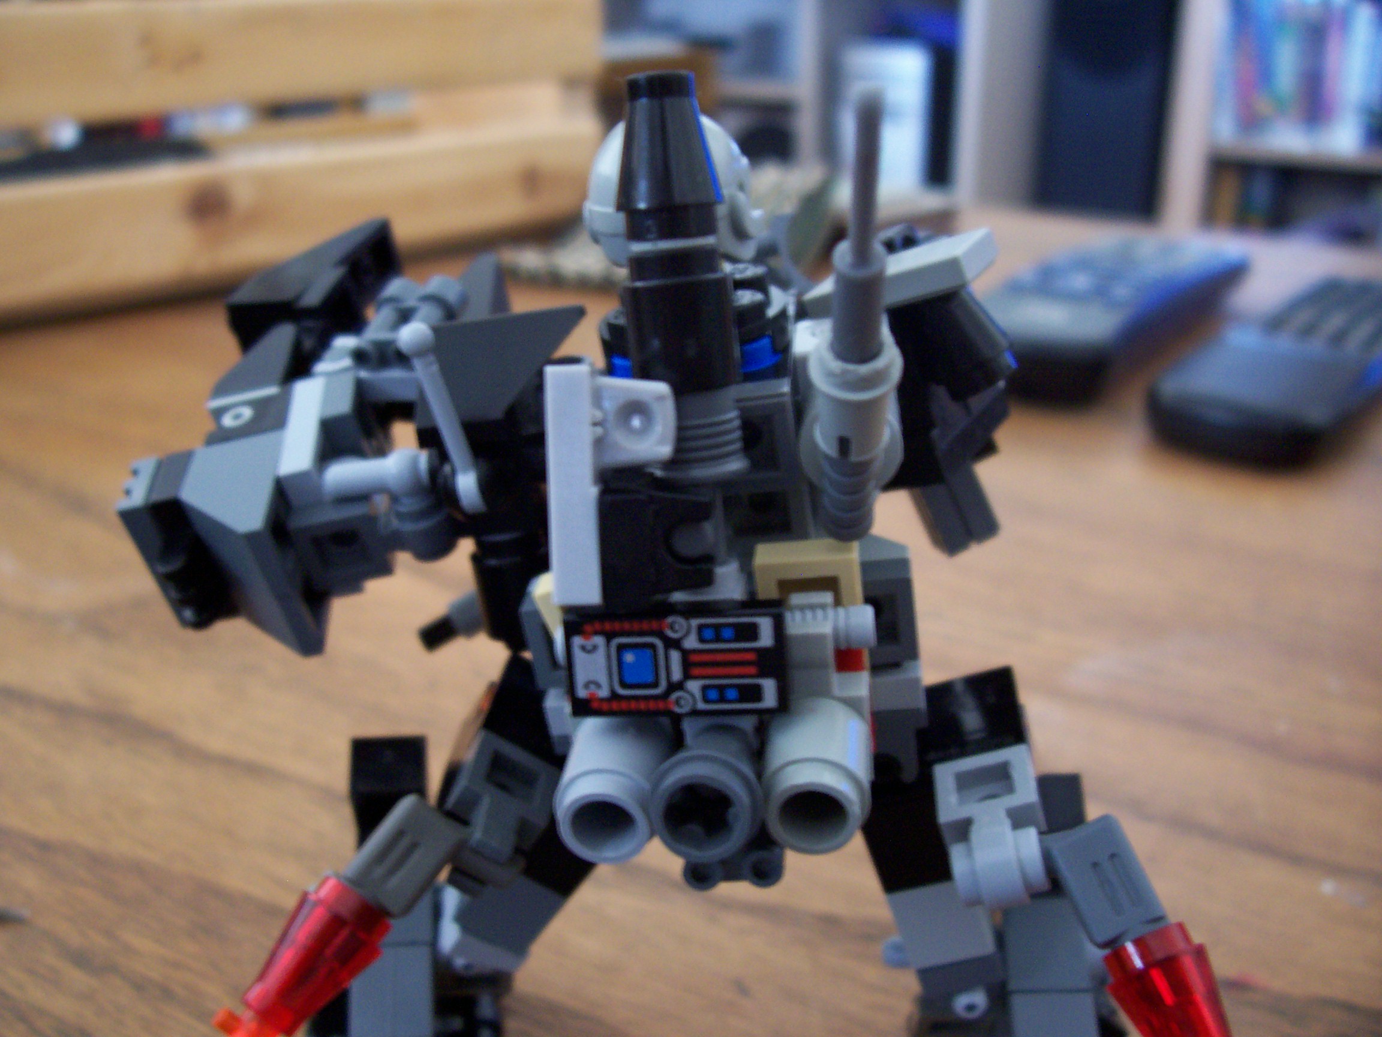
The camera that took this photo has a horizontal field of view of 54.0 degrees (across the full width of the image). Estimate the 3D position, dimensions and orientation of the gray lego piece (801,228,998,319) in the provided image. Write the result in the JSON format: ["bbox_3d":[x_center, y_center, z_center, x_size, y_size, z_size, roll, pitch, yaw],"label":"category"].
[{"bbox_3d":[0.019,-0.022,0.124,0.016,0.003,0.008,-10,25,37],"label":"gray lego piece"}]

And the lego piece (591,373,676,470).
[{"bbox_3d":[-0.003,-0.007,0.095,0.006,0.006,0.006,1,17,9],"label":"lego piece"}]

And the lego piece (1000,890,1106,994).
[{"bbox_3d":[0.035,0.041,0.135,0.008,0.009,0.008,-4,6,12],"label":"lego piece"}]

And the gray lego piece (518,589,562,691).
[{"bbox_3d":[-0.009,0.009,0.118,0.008,0.008,0.009,-6,27,9],"label":"gray lego piece"}]

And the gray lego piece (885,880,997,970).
[{"bbox_3d":[0.024,0.038,0.133,0.008,0.009,0.008,-17,23,10],"label":"gray lego piece"}]

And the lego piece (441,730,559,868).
[{"bbox_3d":[-0.017,0.024,0.118,0.008,0.009,0.006,25,20,-5],"label":"lego piece"}]

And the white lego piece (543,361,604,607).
[{"bbox_3d":[-0.007,-0.003,0.094,0.003,0.016,0.008,1,17,9],"label":"white lego piece"}]

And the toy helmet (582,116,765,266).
[{"bbox_3d":[-0.002,-0.028,0.118,0.014,0.013,0.014,2,20,20],"label":"toy helmet"}]

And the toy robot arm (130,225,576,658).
[{"bbox_3d":[-0.029,-0.008,0.122,0.034,0.030,0.030,3,22,7],"label":"toy robot arm"}]

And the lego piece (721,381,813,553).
[{"bbox_3d":[0.007,-0.005,0.121,0.008,0.016,0.008,3,22,7],"label":"lego piece"}]

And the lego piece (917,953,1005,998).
[{"bbox_3d":[0.026,0.043,0.135,0.008,0.003,0.008,-10,18,5],"label":"lego piece"}]

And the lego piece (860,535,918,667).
[{"bbox_3d":[0.015,0.007,0.114,0.008,0.008,0.009,-6,27,9],"label":"lego piece"}]

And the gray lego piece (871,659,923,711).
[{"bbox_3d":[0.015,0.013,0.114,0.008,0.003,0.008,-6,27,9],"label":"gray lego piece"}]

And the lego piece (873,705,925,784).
[{"bbox_3d":[0.018,0.020,0.119,0.006,0.007,0.007,3,22,7],"label":"lego piece"}]

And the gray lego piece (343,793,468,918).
[{"bbox_3d":[-0.024,0.028,0.114,0.006,0.006,0.010,30,62,26],"label":"gray lego piece"}]

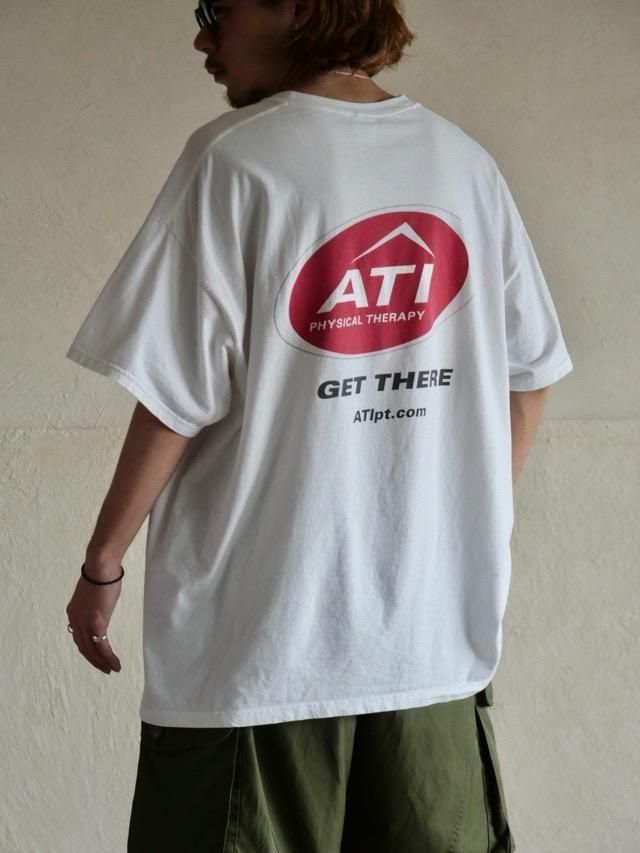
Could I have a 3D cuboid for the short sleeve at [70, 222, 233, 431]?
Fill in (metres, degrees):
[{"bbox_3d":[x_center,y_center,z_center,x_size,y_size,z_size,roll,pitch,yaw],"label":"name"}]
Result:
[{"bbox_3d":[-0.205,-0.120,2.880,0.170,0.265,0.190,-2,4,-27],"label":"short sleeve"}]

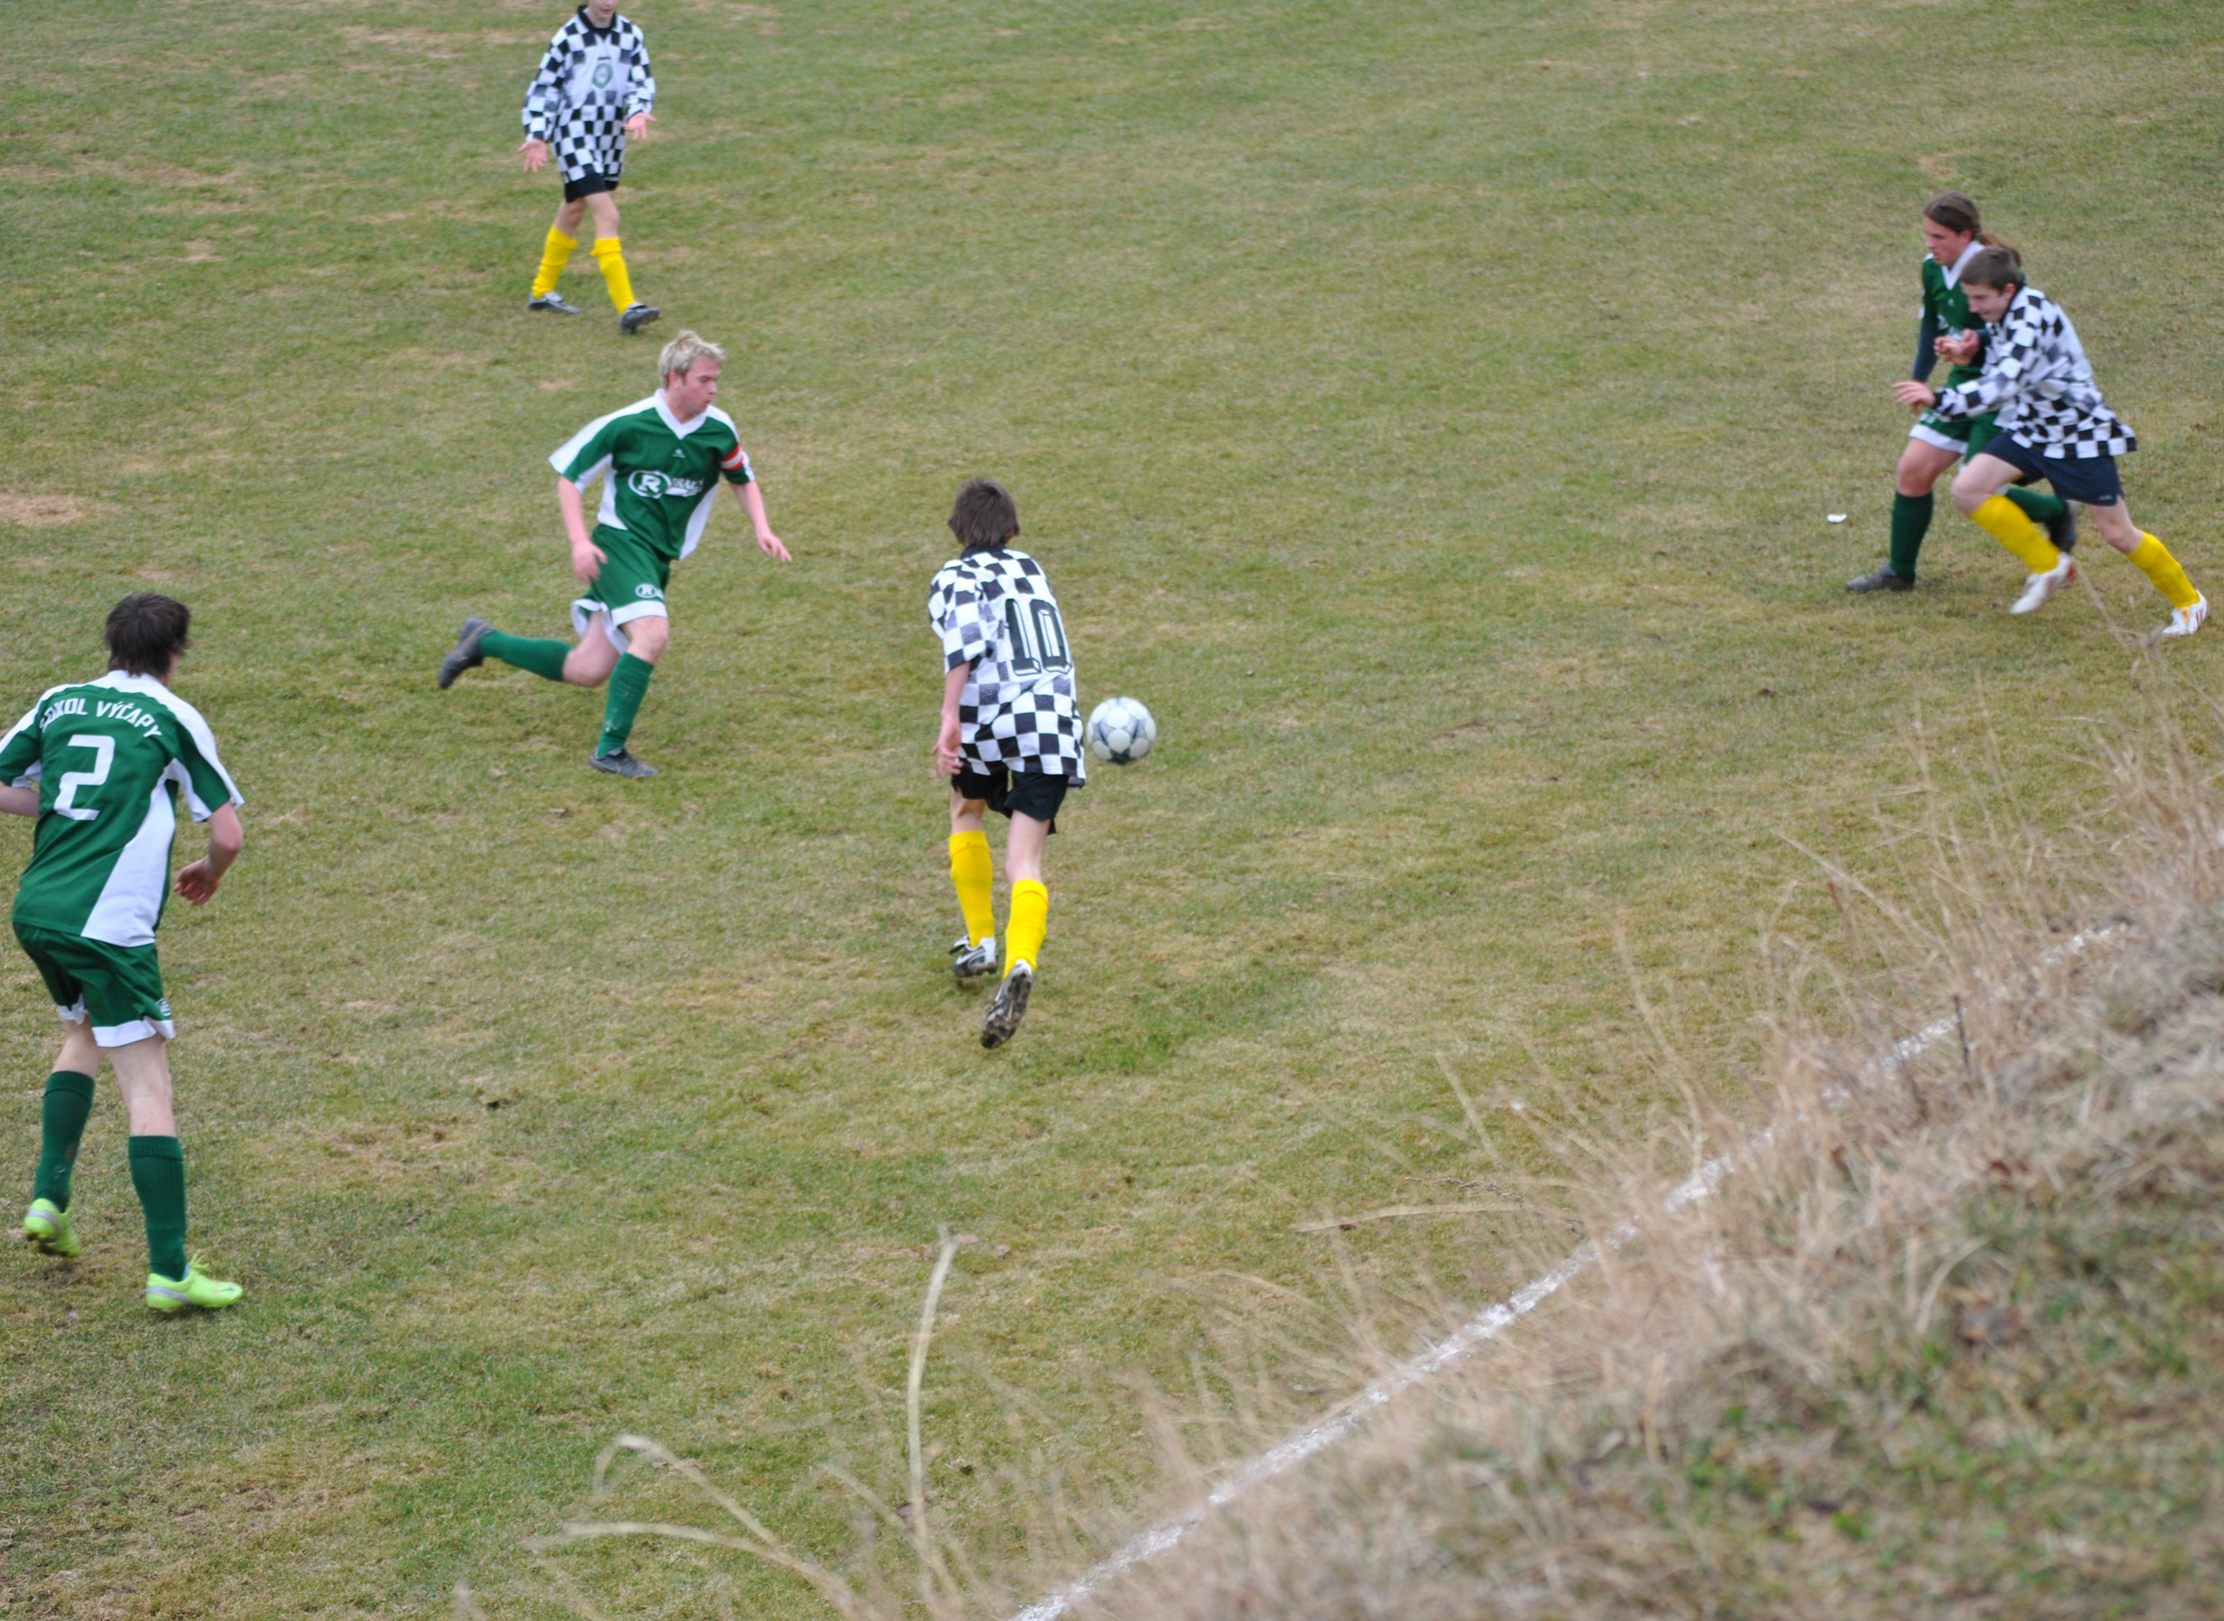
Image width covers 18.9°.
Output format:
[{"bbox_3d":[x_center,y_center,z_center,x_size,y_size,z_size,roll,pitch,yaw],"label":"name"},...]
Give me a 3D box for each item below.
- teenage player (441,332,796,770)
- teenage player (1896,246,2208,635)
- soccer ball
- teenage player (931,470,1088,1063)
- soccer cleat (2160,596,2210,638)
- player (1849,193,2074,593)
[{"bbox_3d":[-1.641,-0.921,22.026,1.050,1.500,0.820,11,16,41],"label":"teenage player"},{"bbox_3d":[3.384,-1.307,23.967,1.100,1.420,0.580,-6,14,-26],"label":"teenage player"},{"bbox_3d":[0.032,-0.255,21.400,0.220,0.220,0.220,0,12,0],"label":"soccer ball"},{"bbox_3d":[-0.287,-0.141,18.572,0.460,1.460,0.820,-3,13,-15],"label":"teenage player"},{"bbox_3d":[3.889,-0.695,24.150,0.095,0.115,0.260,11,28,41],"label":"soccer cleat"},{"bbox_3d":[3.216,-1.609,25.155,0.920,1.500,0.600,-10,16,-37],"label":"player"}]

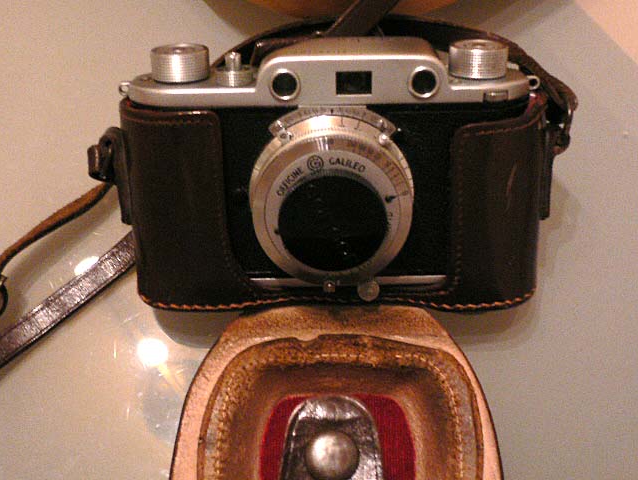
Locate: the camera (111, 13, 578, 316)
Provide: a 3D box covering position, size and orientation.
[{"bbox_3d":[0.005,-0.019,0.305,0.142,0.085,0.057,0,22,3],"label":"camera"}]

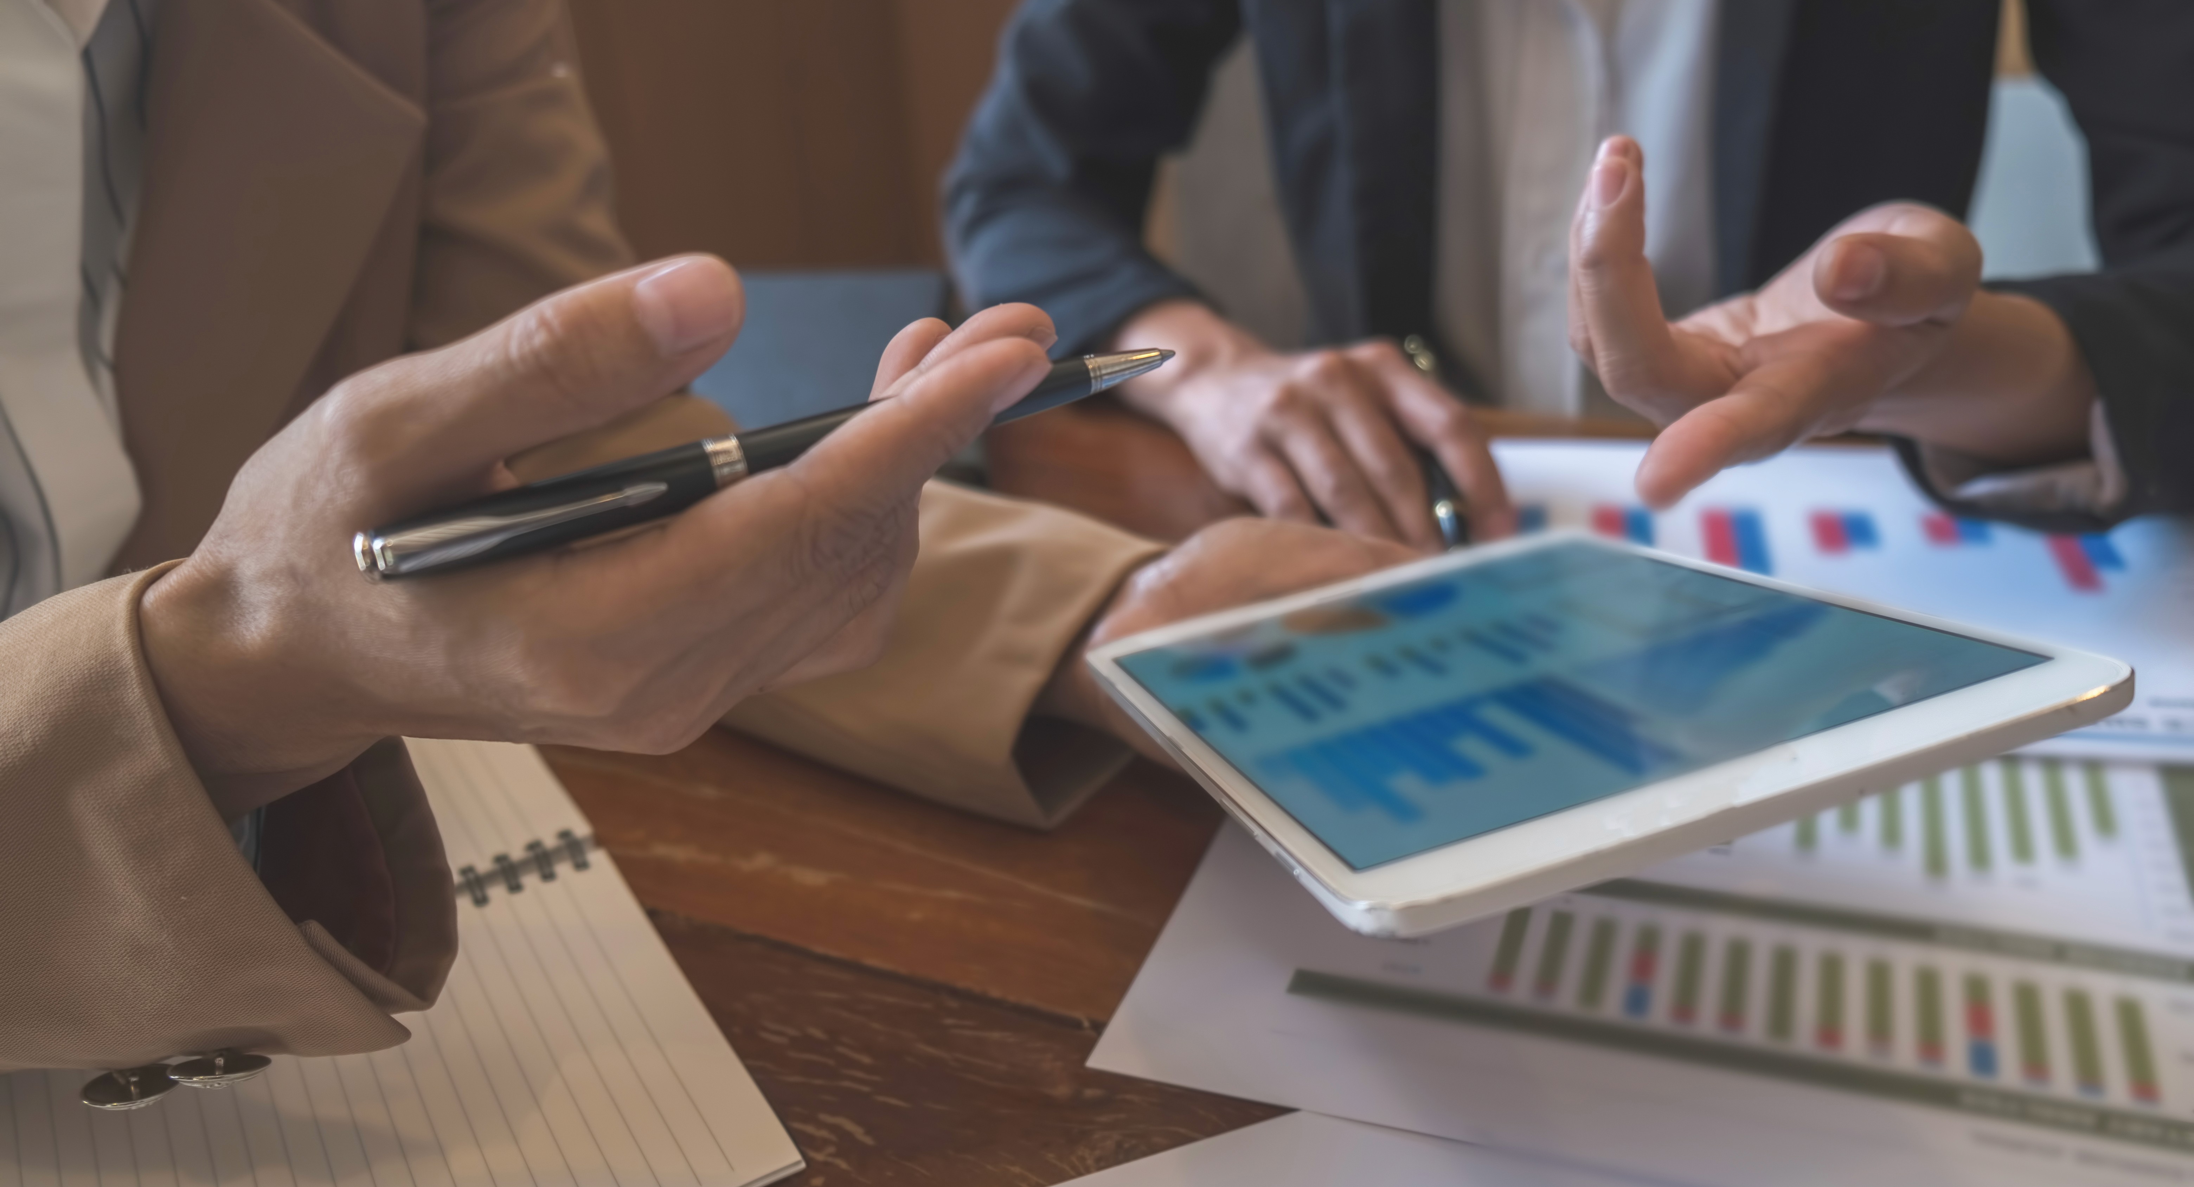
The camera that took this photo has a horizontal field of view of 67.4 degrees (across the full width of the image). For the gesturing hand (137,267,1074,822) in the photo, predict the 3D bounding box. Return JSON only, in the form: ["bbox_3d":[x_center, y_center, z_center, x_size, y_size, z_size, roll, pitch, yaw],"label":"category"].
[{"bbox_3d":[-0.087,-0.011,0.302,0.162,0.090,0.085,-13,30,-7],"label":"gesturing hand"}]

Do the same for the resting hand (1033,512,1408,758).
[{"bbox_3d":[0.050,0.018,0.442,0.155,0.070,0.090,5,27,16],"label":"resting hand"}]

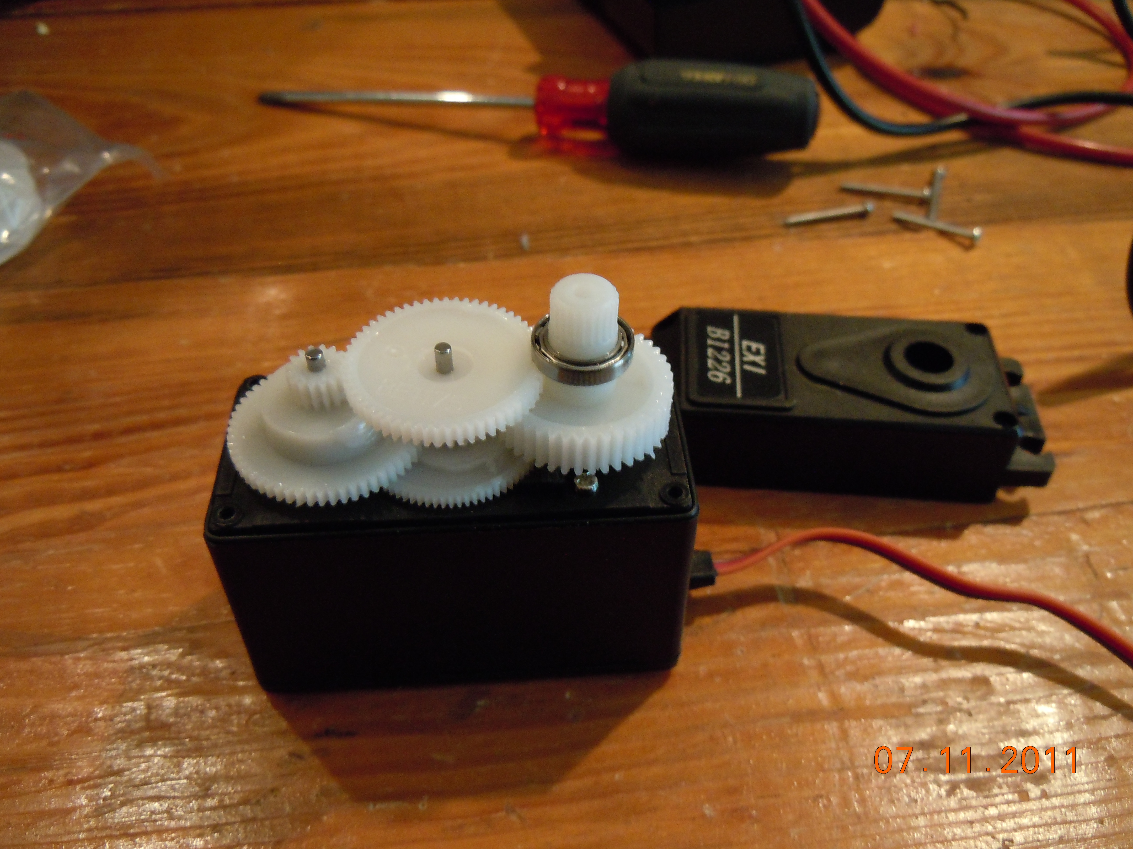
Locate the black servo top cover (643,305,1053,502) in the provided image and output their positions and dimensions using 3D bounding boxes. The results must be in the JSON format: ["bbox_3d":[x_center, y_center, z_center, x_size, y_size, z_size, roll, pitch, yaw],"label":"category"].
[{"bbox_3d":[0.046,-0.005,0.170,0.073,0.020,0.029,4,44,3],"label":"black servo top cover"}]

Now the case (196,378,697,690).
[{"bbox_3d":[-0.014,0.015,0.142,0.060,0.037,0.029,-3,47,-3],"label":"case"}]

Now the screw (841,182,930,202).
[{"bbox_3d":[0.076,-0.055,0.233,0.020,0.003,0.003,8,47,9],"label":"screw"}]

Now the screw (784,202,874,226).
[{"bbox_3d":[0.061,-0.048,0.226,0.021,0.003,0.003,-10,47,-7],"label":"screw"}]

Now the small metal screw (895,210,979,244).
[{"bbox_3d":[0.083,-0.045,0.221,0.020,0.003,0.003,19,50,18],"label":"small metal screw"}]

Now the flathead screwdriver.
[{"bbox_3d":[-0.012,-0.080,0.247,0.145,0.024,0.024,6,47,13],"label":"flathead screwdriver"}]

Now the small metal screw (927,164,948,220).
[{"bbox_3d":[0.087,-0.055,0.232,0.003,0.003,0.021,15,50,13],"label":"small metal screw"}]

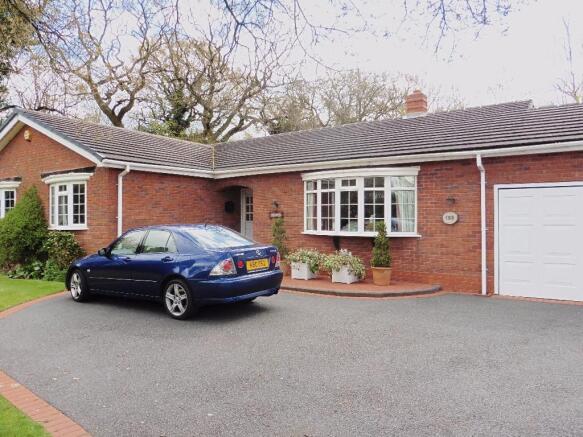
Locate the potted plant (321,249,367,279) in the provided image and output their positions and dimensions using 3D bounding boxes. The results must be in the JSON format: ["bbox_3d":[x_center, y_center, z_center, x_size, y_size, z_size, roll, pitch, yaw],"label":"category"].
[{"bbox_3d":[1.150,1.010,8.770,0.920,0.700,0.750,0,0,31],"label":"potted plant"}]

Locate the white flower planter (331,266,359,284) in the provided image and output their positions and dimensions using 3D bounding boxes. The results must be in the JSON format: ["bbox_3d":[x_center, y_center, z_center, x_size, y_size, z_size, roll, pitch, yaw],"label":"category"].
[{"bbox_3d":[1.159,1.200,8.708,0.400,0.380,0.420,0,0,36],"label":"white flower planter"}]

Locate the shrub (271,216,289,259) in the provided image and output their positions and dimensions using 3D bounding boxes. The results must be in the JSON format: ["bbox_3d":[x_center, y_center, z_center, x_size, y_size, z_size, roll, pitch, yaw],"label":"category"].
[{"bbox_3d":[-0.275,0.500,9.650,0.400,1.000,0.400,0,0,0],"label":"shrub"}]

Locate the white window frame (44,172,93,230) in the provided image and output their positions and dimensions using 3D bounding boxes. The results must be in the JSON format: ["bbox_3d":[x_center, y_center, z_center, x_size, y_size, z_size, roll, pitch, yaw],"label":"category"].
[{"bbox_3d":[-5.725,-0.386,10.145,1.880,1.340,0.320,0,0,31],"label":"white window frame"}]

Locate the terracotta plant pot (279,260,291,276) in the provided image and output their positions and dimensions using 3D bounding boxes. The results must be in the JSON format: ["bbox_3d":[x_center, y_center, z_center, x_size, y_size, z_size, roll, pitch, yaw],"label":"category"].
[{"bbox_3d":[-0.246,1.205,9.650,0.420,0.380,0.420,0,0,0],"label":"terracotta plant pot"}]

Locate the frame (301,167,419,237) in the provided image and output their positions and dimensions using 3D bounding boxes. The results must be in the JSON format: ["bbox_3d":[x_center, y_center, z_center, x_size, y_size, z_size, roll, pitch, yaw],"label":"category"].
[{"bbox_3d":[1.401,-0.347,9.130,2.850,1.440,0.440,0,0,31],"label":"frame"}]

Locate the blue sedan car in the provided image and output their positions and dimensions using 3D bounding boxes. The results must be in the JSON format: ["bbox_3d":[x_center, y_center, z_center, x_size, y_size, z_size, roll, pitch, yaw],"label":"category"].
[{"bbox_3d":[-2.304,0.828,7.425,4.400,1.410,1.720,0,0,32],"label":"blue sedan car"}]

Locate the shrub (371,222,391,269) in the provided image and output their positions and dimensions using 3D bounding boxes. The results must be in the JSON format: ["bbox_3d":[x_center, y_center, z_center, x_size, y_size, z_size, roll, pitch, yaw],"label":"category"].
[{"bbox_3d":[1.850,0.555,8.370,0.400,0.990,0.400,0,0,28],"label":"shrub"}]

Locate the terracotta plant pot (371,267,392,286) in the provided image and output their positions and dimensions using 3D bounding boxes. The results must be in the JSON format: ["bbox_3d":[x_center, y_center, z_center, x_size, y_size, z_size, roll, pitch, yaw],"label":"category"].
[{"bbox_3d":[1.888,1.188,8.450,0.420,0.390,0.420,0,0,31],"label":"terracotta plant pot"}]

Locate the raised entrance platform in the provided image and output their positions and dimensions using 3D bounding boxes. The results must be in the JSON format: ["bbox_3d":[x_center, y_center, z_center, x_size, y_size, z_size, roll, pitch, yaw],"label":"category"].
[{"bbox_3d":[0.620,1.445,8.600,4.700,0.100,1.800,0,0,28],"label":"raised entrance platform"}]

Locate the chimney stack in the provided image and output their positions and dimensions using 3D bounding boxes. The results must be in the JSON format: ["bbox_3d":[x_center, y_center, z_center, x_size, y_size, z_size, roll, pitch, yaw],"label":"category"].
[{"bbox_3d":[3.682,-3.415,12.000,0.530,0.760,0.530,0,0,31],"label":"chimney stack"}]

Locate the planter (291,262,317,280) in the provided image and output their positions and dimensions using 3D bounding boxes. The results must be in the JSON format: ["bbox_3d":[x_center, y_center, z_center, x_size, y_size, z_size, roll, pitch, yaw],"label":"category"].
[{"bbox_3d":[0.305,1.200,9.248,0.400,0.380,0.420,0,0,36],"label":"planter"}]

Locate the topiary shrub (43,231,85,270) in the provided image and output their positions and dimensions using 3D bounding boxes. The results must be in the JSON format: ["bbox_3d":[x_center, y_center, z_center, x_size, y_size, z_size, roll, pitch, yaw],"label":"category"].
[{"bbox_3d":[-5.320,0.854,9.450,0.980,1.150,0.900,0,0,31],"label":"topiary shrub"}]

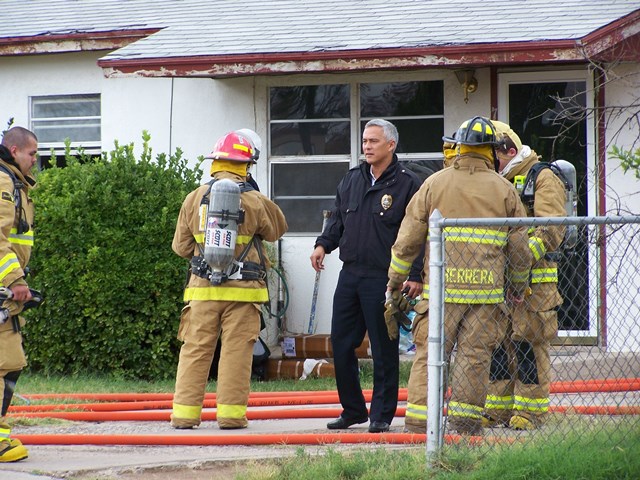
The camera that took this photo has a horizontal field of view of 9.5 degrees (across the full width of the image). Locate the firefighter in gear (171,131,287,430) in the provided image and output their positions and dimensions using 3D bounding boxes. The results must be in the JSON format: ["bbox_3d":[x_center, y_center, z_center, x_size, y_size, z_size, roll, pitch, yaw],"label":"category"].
[{"bbox_3d":[-0.537,0.239,22.800,0.660,1.750,0.580,0,1,14],"label":"firefighter in gear"}]

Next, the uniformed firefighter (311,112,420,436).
[{"bbox_3d":[0.270,0.206,22.400,0.620,1.800,0.400,0,1,25],"label":"uniformed firefighter"}]

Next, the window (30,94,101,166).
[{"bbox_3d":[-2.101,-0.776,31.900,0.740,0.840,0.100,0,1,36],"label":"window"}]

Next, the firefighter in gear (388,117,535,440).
[{"bbox_3d":[0.798,0.203,22.100,0.800,1.810,0.500,0,1,8],"label":"firefighter in gear"}]

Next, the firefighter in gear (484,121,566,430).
[{"bbox_3d":[1.218,0.209,22.800,0.580,1.800,0.600,-1,1,-40],"label":"firefighter in gear"}]

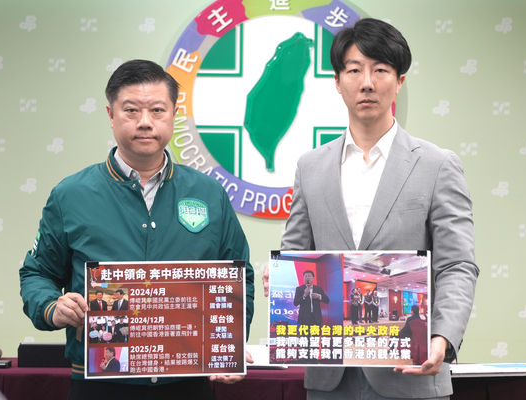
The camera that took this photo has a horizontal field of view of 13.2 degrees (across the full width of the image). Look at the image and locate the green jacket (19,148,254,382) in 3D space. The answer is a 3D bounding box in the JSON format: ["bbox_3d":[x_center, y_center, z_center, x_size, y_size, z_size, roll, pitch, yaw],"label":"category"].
[{"bbox_3d":[-0.327,0.173,5.900,0.590,0.620,0.360,0,0,-10],"label":"green jacket"}]

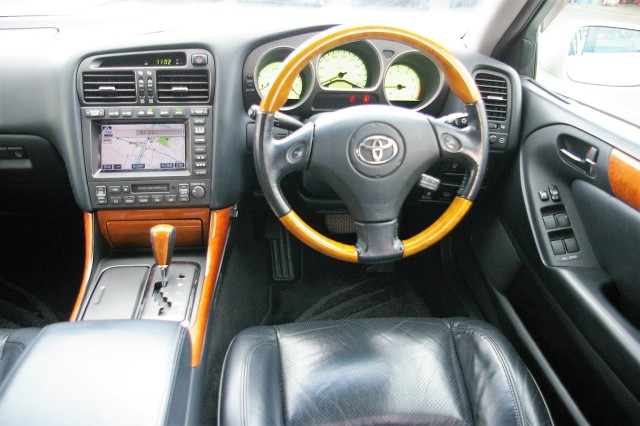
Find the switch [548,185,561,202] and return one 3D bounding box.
[{"bbox_3d":[0.411,-0.033,0.935,0.013,0.009,0.030,-4,48,6],"label":"switch"}]

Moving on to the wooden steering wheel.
[{"bbox_3d":[0.086,-0.110,0.896,0.385,0.385,0.090,-1,7,-2],"label":"wooden steering wheel"}]

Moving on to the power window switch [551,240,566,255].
[{"bbox_3d":[0.384,0.057,0.859,0.019,0.010,0.026,-4,48,6],"label":"power window switch"}]

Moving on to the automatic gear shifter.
[{"bbox_3d":[-0.276,0.073,0.940,0.043,0.108,0.046,0,15,-6],"label":"automatic gear shifter"}]

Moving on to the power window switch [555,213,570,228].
[{"bbox_3d":[0.408,0.013,0.895,0.019,0.010,0.026,-4,48,6],"label":"power window switch"}]

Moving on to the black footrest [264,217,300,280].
[{"bbox_3d":[-0.105,0.099,1.490,0.075,0.185,0.035,-2,-10,-5],"label":"black footrest"}]

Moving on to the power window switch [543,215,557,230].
[{"bbox_3d":[0.386,0.016,0.896,0.019,0.010,0.026,-4,48,6],"label":"power window switch"}]

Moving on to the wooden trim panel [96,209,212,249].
[{"bbox_3d":[-0.315,0.030,1.015,0.205,0.085,0.035,-2,36,-5],"label":"wooden trim panel"}]

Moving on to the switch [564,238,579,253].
[{"bbox_3d":[0.405,0.054,0.859,0.019,0.010,0.026,-4,48,6],"label":"switch"}]

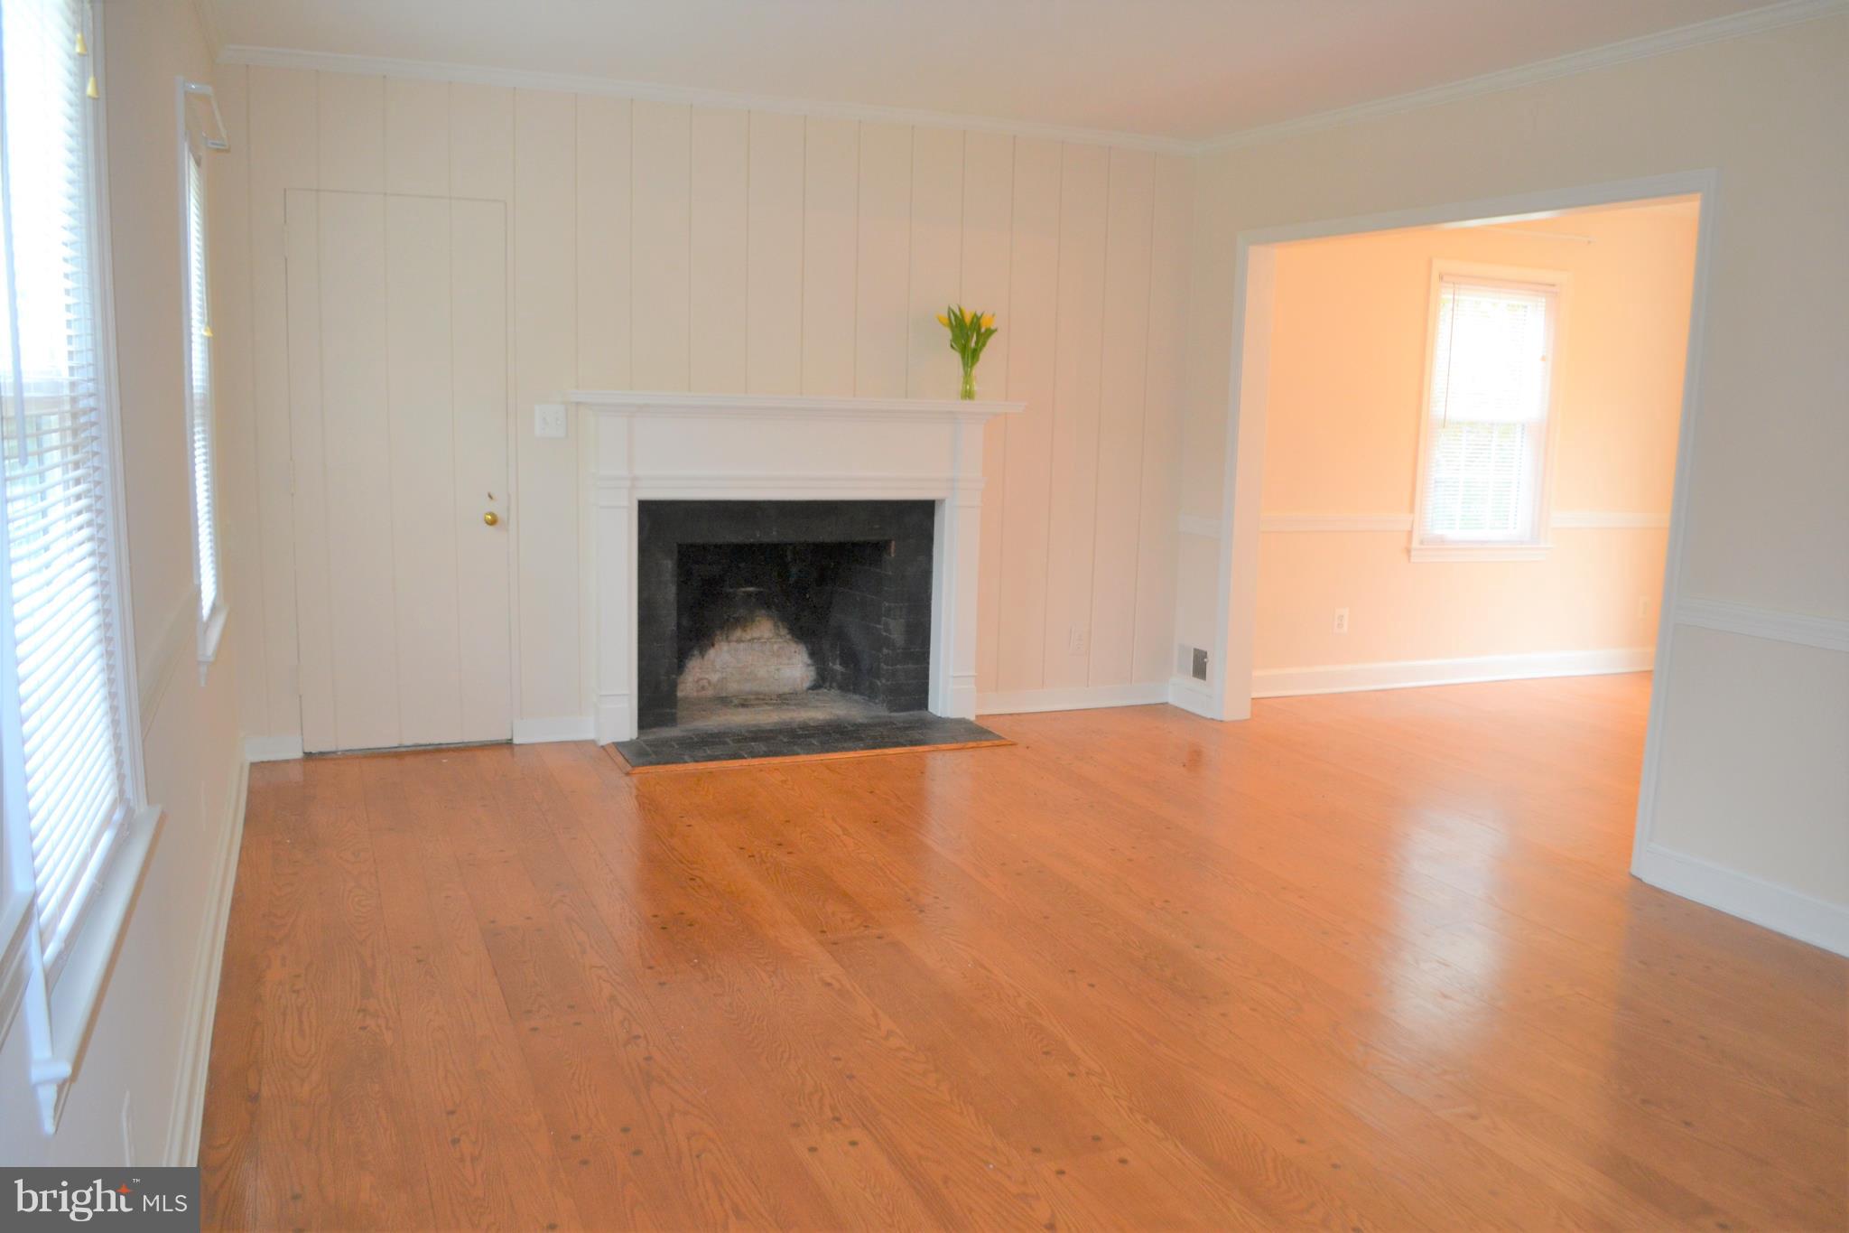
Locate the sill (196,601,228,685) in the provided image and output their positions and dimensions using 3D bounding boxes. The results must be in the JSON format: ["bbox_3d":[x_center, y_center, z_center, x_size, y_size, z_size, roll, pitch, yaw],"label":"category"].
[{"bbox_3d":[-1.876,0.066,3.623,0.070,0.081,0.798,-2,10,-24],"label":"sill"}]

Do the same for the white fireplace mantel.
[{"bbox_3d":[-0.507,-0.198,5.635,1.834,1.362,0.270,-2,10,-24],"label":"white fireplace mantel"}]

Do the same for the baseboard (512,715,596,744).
[{"bbox_3d":[-1.447,0.444,5.427,0.312,0.104,0.020,-2,10,-24],"label":"baseboard"}]

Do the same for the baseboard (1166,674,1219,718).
[{"bbox_3d":[1.228,0.370,6.350,0.020,0.120,0.385,-2,10,-24],"label":"baseboard"}]

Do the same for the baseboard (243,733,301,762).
[{"bbox_3d":[-2.364,0.479,5.037,0.190,0.101,0.020,-2,10,-24],"label":"baseboard"}]

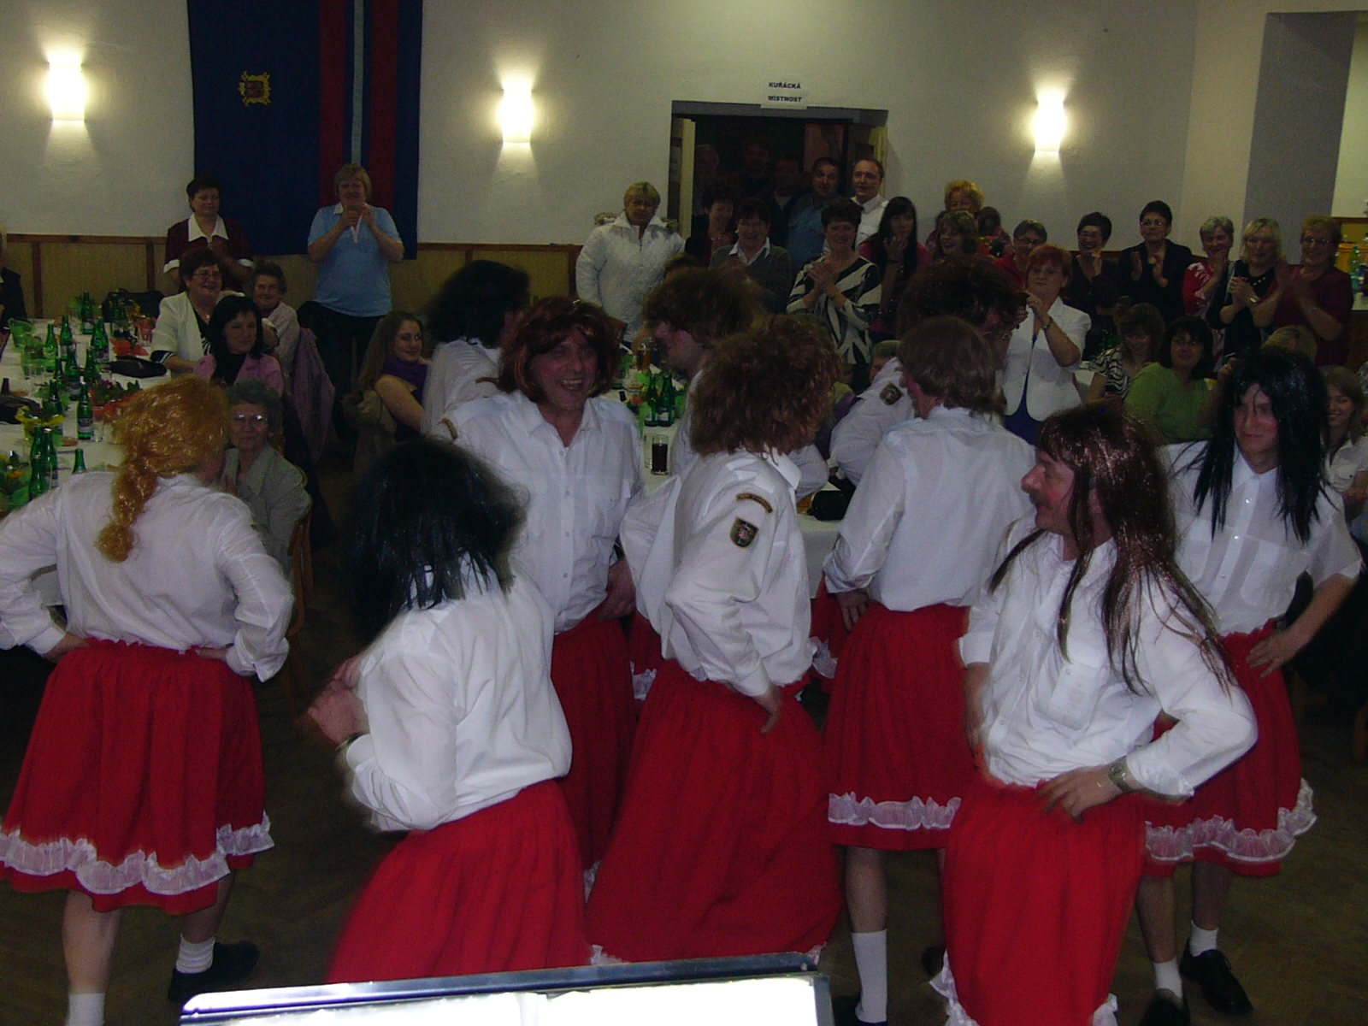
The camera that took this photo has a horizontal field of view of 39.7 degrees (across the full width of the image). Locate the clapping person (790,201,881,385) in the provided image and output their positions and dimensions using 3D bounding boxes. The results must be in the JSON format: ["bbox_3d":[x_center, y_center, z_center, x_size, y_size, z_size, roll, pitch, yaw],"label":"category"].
[{"bbox_3d":[0.813,-0.862,10.292,0.480,1.665,0.400,5,15,10],"label":"clapping person"}]

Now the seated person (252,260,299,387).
[{"bbox_3d":[-2.251,-0.647,9.800,0.720,1.258,0.480,-10,18,-41],"label":"seated person"}]

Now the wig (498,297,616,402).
[{"bbox_3d":[-0.292,-0.374,4.380,0.265,0.240,0.250,-3,16,-17],"label":"wig"}]

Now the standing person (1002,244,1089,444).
[{"bbox_3d":[1.652,-0.431,8.820,0.460,1.620,0.400,12,17,33],"label":"standing person"}]

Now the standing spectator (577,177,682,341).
[{"bbox_3d":[-0.316,-1.079,10.994,0.600,1.660,0.380,2,14,-2],"label":"standing spectator"}]

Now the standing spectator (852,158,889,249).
[{"bbox_3d":[1.043,-1.274,11.675,0.500,1.790,0.320,10,17,29],"label":"standing spectator"}]

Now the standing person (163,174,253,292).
[{"bbox_3d":[-2.537,-1.024,10.204,0.520,1.563,0.360,-4,16,-20],"label":"standing person"}]

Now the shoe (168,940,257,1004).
[{"bbox_3d":[-1.210,1.163,4.951,0.110,0.110,0.290,14,18,40],"label":"shoe"}]

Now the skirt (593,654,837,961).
[{"bbox_3d":[0.065,0.658,4.020,0.520,0.640,0.470,-4,16,-21],"label":"skirt"}]

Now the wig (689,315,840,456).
[{"bbox_3d":[0.165,-0.257,3.880,0.280,0.260,0.275,-11,20,-39],"label":"wig"}]

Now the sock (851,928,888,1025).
[{"bbox_3d":[0.467,1.167,4.780,0.115,0.245,0.090,14,18,40],"label":"sock"}]

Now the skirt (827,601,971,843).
[{"bbox_3d":[0.553,0.512,4.600,0.460,0.590,0.390,1,15,-3],"label":"skirt"}]

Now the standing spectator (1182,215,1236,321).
[{"bbox_3d":[3.061,-0.948,11.243,0.480,1.613,0.380,7,14,18],"label":"standing spectator"}]

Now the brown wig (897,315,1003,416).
[{"bbox_3d":[0.637,-0.355,4.550,0.250,0.240,0.220,-1,7,43],"label":"brown wig"}]

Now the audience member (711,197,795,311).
[{"bbox_3d":[0.315,-0.792,9.606,0.480,1.580,0.340,2,15,1],"label":"audience member"}]

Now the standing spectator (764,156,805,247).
[{"bbox_3d":[0.648,-1.426,12.303,0.500,1.745,0.320,4,15,8],"label":"standing spectator"}]

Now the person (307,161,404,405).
[{"bbox_3d":[-1.737,-1.024,10.115,0.530,1.652,0.380,-2,15,-12],"label":"person"}]

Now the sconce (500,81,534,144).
[{"bbox_3d":[-1.038,-2.487,11.850,0.190,0.350,0.120,-1,14,-13],"label":"sconce"}]

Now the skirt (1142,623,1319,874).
[{"bbox_3d":[1.323,0.594,4.720,0.520,0.570,0.420,4,14,8],"label":"skirt"}]

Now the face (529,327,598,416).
[{"bbox_3d":[-0.270,-0.320,4.290,0.150,0.200,0.140,-4,16,-21],"label":"face"}]

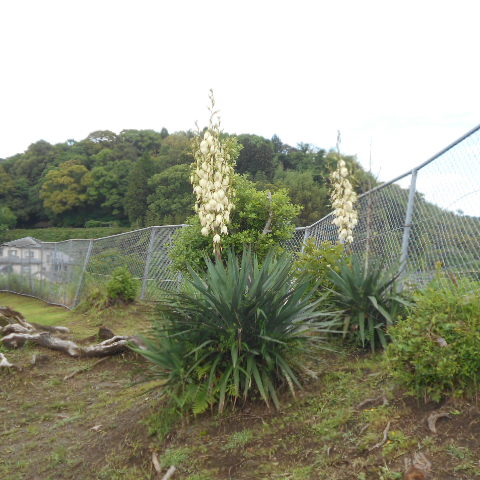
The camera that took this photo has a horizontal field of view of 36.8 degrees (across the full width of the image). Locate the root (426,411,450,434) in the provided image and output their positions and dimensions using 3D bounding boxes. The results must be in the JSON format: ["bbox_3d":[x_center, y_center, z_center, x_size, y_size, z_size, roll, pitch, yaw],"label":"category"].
[{"bbox_3d":[0.936,0.860,3.400,0.115,0.085,0.110,0,0,0],"label":"root"}]

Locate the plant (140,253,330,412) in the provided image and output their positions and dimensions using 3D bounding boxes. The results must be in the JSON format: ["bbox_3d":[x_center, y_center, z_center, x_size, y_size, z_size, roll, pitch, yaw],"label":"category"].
[{"bbox_3d":[-0.040,0.546,4.450,1.180,0.970,1.100,0,0,0],"label":"plant"}]

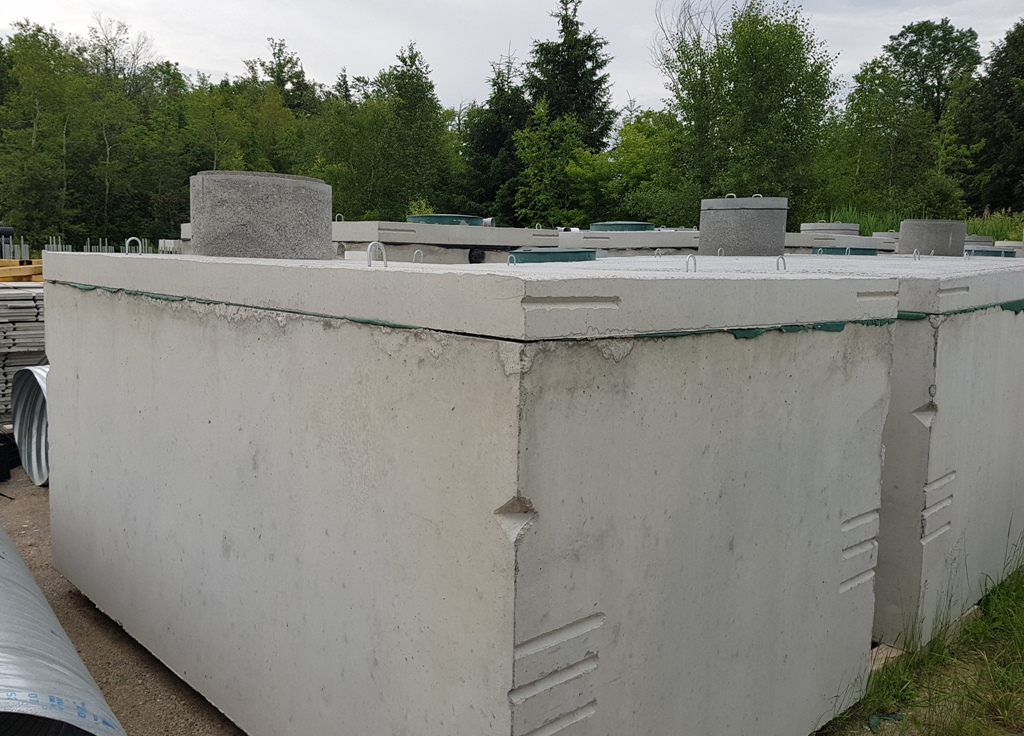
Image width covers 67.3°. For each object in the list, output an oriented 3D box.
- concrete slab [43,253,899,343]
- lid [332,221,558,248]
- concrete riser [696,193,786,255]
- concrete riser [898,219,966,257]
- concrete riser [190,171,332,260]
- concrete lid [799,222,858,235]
[{"bbox_3d":[-0.472,-0.374,3.280,1.890,0.125,3.368,-6,11,-44],"label":"concrete slab"},{"bbox_3d":[-1.469,-1.261,7.482,1.930,0.150,3.400,-6,11,-44],"label":"lid"},{"bbox_3d":[2.107,-1.286,7.000,0.778,0.542,0.778,4,8,16],"label":"concrete riser"},{"bbox_3d":[5.015,-1.544,9.150,0.773,0.434,0.773,6,9,28],"label":"concrete riser"},{"bbox_3d":[-1.383,-0.833,4.250,0.779,0.450,0.779,-1,8,-18],"label":"concrete riser"},{"bbox_3d":[4.176,-1.822,10.100,0.762,0.151,0.762,5,8,22],"label":"concrete lid"}]

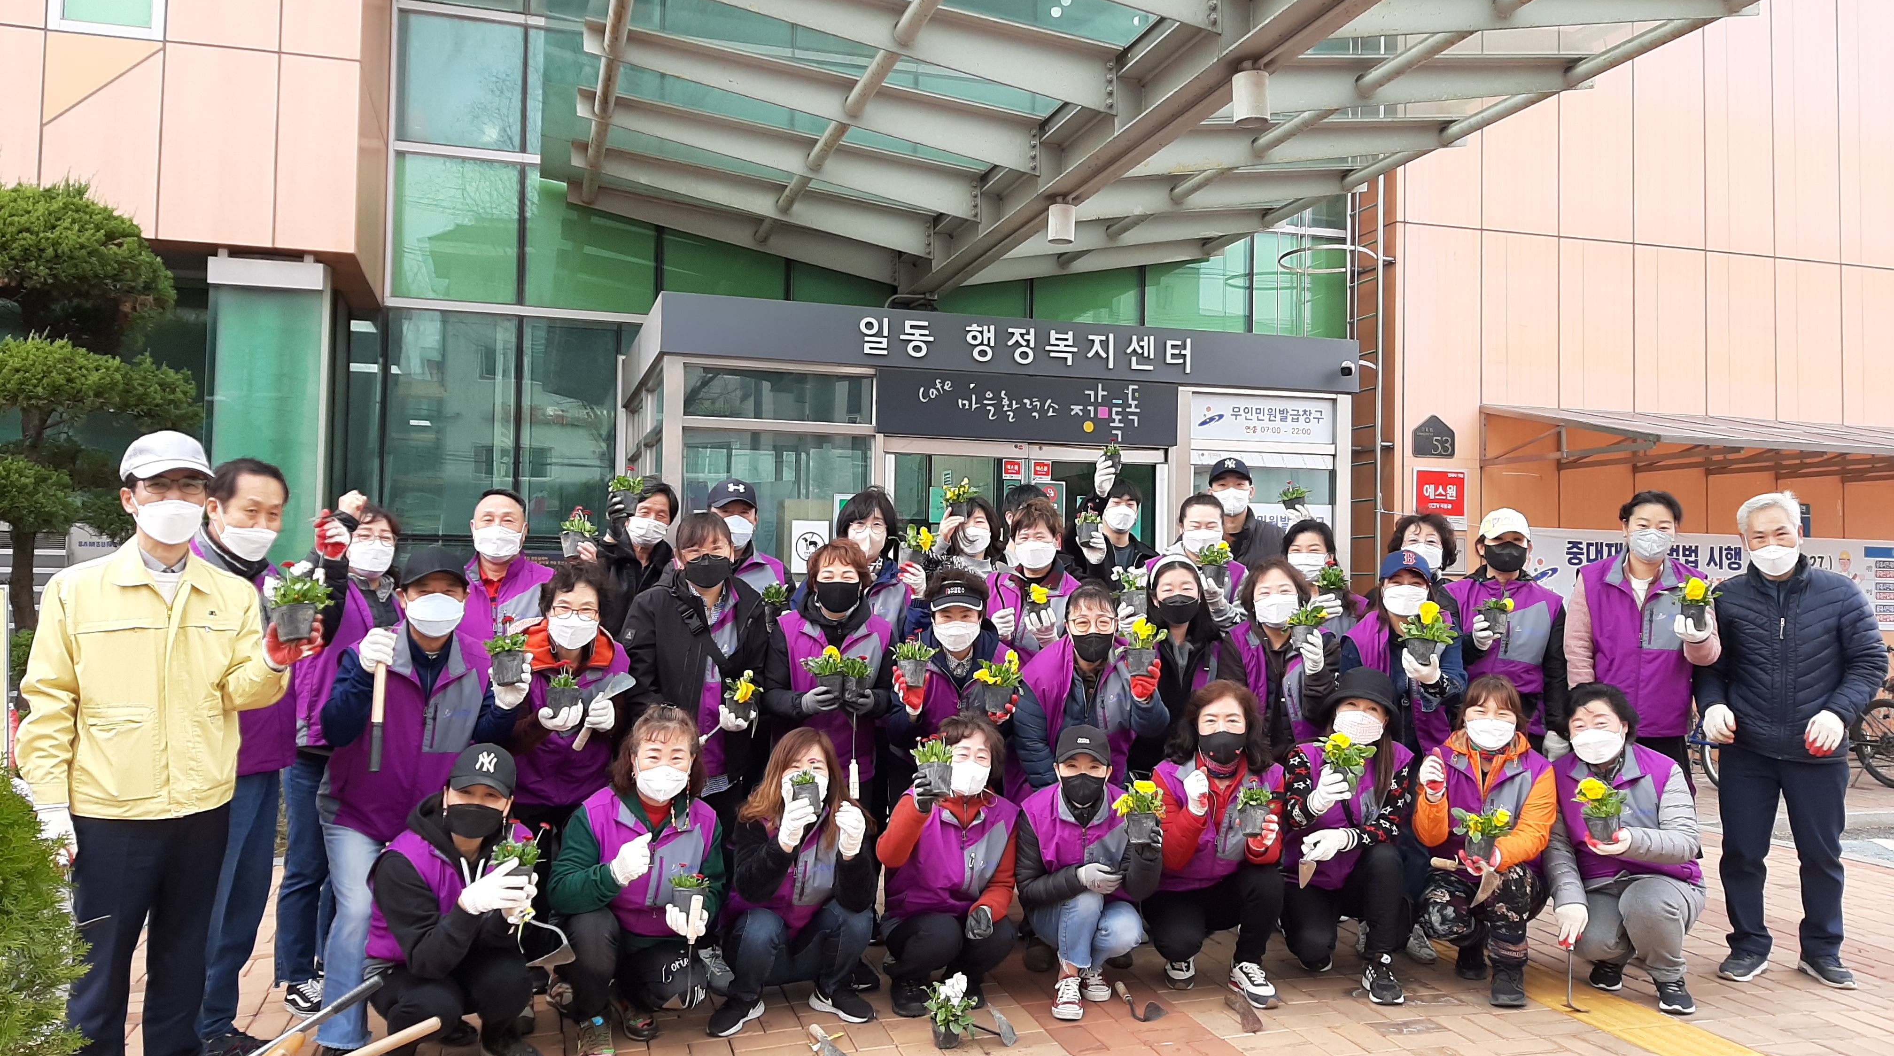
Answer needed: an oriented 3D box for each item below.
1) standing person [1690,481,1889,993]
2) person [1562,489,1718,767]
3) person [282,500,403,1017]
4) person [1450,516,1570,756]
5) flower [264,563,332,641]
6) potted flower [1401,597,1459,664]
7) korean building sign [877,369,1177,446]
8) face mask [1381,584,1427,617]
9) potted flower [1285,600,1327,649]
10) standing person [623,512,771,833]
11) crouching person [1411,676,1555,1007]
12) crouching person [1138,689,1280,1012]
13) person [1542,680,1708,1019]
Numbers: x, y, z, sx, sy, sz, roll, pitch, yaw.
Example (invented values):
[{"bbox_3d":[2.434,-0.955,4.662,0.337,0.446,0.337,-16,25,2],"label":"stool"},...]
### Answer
[{"bbox_3d":[2.840,0.690,4.790,0.570,1.640,0.360,-1,-2,29],"label":"standing person"},{"bbox_3d":[2.442,0.726,5.033,0.520,1.680,0.380,0,-2,22],"label":"person"},{"bbox_3d":[-1.949,0.717,4.651,0.460,1.600,0.420,2,-3,-28],"label":"person"},{"bbox_3d":[2.100,0.720,5.350,0.460,1.590,0.340,0,-2,26],"label":"person"},{"bbox_3d":[-1.558,0.176,3.420,0.145,0.185,0.140,1,-2,-25],"label":"flower"},{"bbox_3d":[1.591,0.345,4.700,0.175,0.215,0.160,0,-2,19],"label":"potted flower"},{"bbox_3d":[0.599,-0.834,9.995,2.222,0.429,0.070,1,-2,-15],"label":"korean building sign"},{"bbox_3d":[1.582,0.253,4.920,0.148,0.110,0.085,0,-2,19],"label":"face mask"},{"bbox_3d":[1.289,0.345,5.100,0.145,0.165,0.140,0,-2,12],"label":"potted flower"},{"bbox_3d":[-0.817,0.740,4.691,0.500,1.575,0.400,1,-2,-13],"label":"standing person"},{"bbox_3d":[1.827,1.025,4.858,0.460,1.070,0.620,0,-2,19],"label":"crouching person"},{"bbox_3d":[0.885,1.010,4.770,0.460,1.000,0.620,0,-2,5],"label":"crouching person"},{"bbox_3d":[2.235,1.000,4.700,0.500,0.985,0.620,-1,-2,30],"label":"person"}]

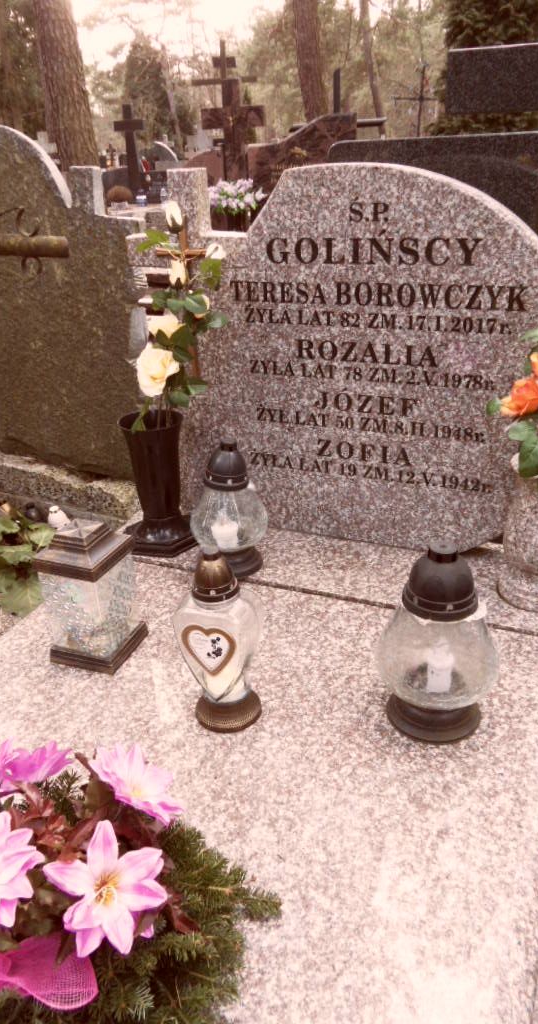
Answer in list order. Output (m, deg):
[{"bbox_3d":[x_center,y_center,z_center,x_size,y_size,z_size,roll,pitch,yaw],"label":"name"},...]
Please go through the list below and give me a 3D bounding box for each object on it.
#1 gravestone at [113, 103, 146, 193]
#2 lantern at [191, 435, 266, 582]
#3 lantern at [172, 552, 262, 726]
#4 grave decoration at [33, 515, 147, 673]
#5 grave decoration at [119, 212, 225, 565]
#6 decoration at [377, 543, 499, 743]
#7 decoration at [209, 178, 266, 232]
[{"bbox_3d":[-1.813,-4.837,9.500,0.450,1.150,0.110,9,28,23],"label":"gravestone"},{"bbox_3d":[-0.084,-0.016,1.411,0.155,0.260,0.155,-3,26,1],"label":"lantern"},{"bbox_3d":[-0.068,0.180,1.023,0.120,0.270,0.105,9,28,23],"label":"lantern"},{"bbox_3d":[-0.299,0.124,1.183,0.120,0.250,0.120,7,27,19],"label":"grave decoration"},{"bbox_3d":[-0.193,-0.239,1.422,0.260,0.670,0.190,9,28,23],"label":"grave decoration"},{"bbox_3d":[0.238,0.172,0.997,0.173,0.270,0.173,9,28,23],"label":"decoration"},{"bbox_3d":[-0.224,-2.081,4.900,0.420,0.450,0.340,9,28,23],"label":"decoration"}]

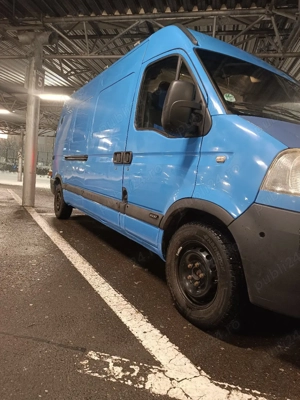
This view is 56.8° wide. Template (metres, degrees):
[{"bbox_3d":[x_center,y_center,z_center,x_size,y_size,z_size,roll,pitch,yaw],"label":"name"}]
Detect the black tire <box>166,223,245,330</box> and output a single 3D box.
[{"bbox_3d":[0.413,0.532,2.062,0.225,0.695,0.695,2,6,-31],"label":"black tire"}]

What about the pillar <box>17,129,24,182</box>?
[{"bbox_3d":[-6.829,-2.357,14.694,0.230,2.850,0.230,2,6,-31],"label":"pillar"}]

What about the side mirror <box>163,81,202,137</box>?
[{"bbox_3d":[0.248,-0.607,1.938,0.250,0.370,0.170,2,6,-31],"label":"side mirror"}]

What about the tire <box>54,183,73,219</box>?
[{"bbox_3d":[-1.701,0.013,5.510,0.225,0.695,0.695,2,6,-31],"label":"tire"}]

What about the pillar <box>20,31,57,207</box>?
[{"bbox_3d":[-2.732,-1.836,6.461,0.310,4.000,0.310,2,6,-31],"label":"pillar"}]

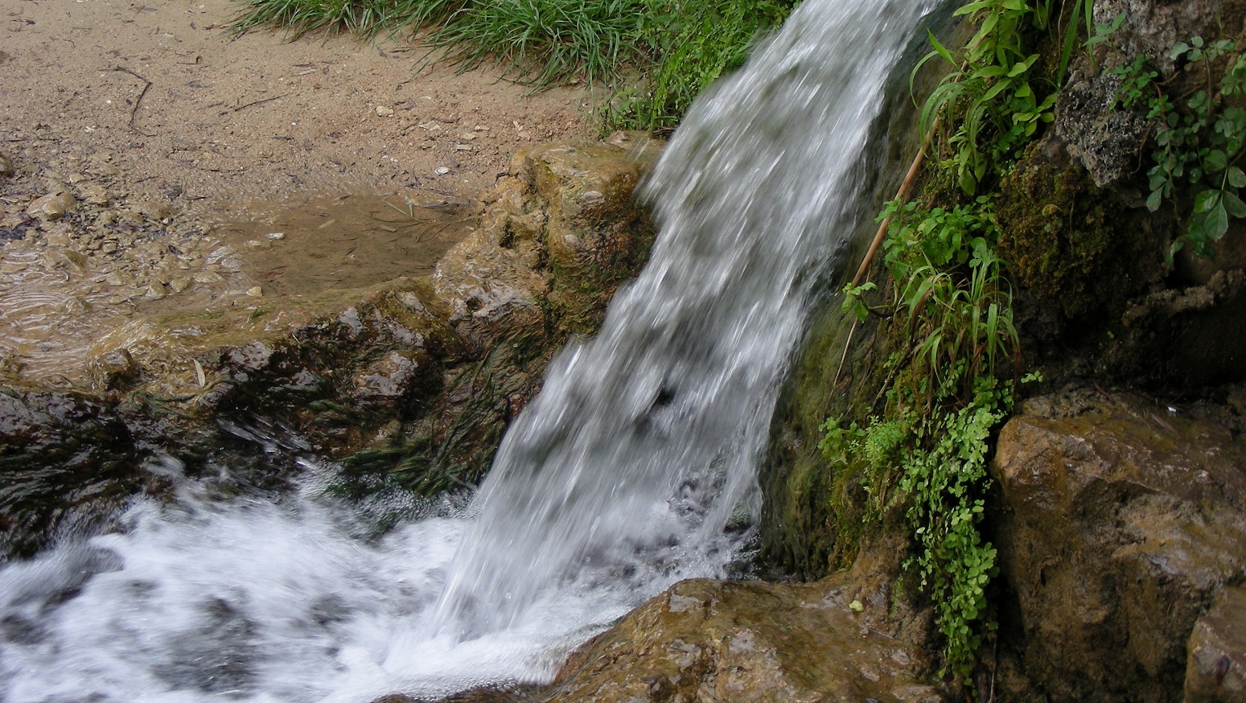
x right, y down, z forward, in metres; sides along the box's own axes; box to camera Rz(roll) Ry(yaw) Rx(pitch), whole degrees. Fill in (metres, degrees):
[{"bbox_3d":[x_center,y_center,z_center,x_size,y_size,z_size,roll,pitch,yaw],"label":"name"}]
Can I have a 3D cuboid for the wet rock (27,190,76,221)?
[{"bbox_3d":[-0.958,-0.244,3.500,0.080,0.043,0.060,-10,30,-18],"label":"wet rock"}]

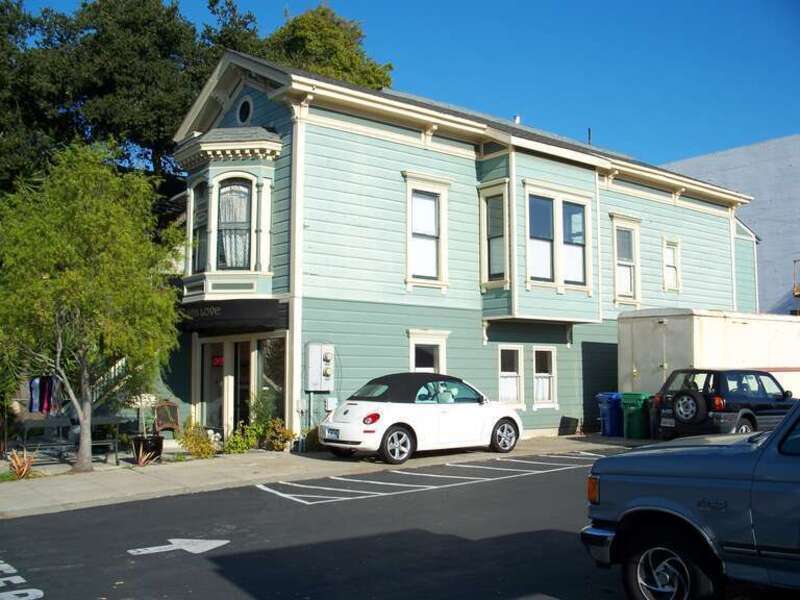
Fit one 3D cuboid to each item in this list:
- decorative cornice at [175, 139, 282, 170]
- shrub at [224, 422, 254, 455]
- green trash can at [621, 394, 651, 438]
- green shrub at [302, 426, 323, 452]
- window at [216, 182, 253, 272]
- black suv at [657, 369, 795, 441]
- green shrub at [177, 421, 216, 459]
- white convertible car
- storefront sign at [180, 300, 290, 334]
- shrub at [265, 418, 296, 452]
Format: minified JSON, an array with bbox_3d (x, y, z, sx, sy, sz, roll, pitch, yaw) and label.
[{"bbox_3d":[-3.851,-2.879,17.911,1.300,0.428,3.050,4,-7,-39],"label":"decorative cornice"},{"bbox_3d":[-3.021,2.540,15.900,0.540,0.600,0.513,-1,-6,5],"label":"shrub"},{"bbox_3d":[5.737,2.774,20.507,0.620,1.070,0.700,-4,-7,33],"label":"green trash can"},{"bbox_3d":[-1.595,2.616,16.096,0.460,0.480,0.437,-1,-6,5],"label":"green shrub"},{"bbox_3d":[-3.303,-1.492,17.159,0.730,1.818,0.150,-1,-6,5],"label":"window"},{"bbox_3d":[7.506,2.378,18.957,4.120,1.660,1.700,4,-7,-40],"label":"black suv"},{"bbox_3d":[-3.613,2.441,15.224,0.680,0.670,0.646,-1,-6,5],"label":"green shrub"},{"bbox_3d":[0.456,2.058,15.440,4.130,1.500,1.730,4,-7,-39],"label":"white convertible car"},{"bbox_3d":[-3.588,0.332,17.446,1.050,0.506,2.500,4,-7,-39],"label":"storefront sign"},{"bbox_3d":[-2.323,2.569,16.214,0.560,0.600,0.532,-1,-6,5],"label":"shrub"}]

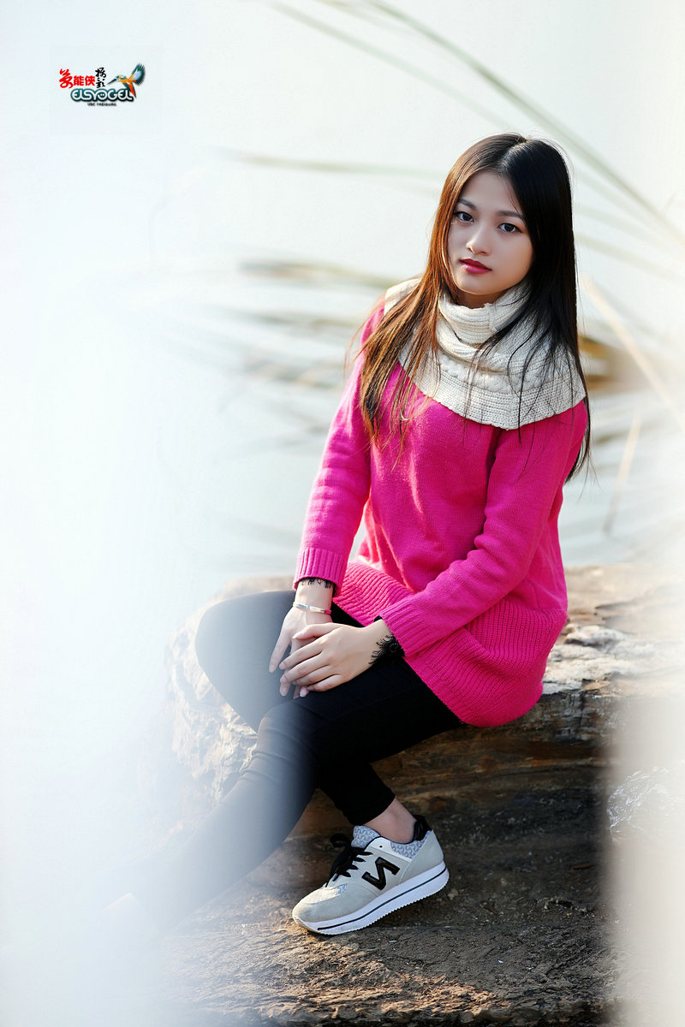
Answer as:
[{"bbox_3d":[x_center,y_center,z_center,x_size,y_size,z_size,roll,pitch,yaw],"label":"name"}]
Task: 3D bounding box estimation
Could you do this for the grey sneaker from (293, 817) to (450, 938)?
[{"bbox_3d":[0.039,0.490,5.220,0.245,0.115,0.092,-17,16,-27],"label":"grey sneaker"}]

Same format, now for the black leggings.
[{"bbox_3d":[-0.007,0.314,5.180,0.600,0.450,0.370,-7,12,-39],"label":"black leggings"}]

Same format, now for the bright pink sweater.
[{"bbox_3d":[0.140,0.006,5.300,0.400,0.530,0.340,7,12,39],"label":"bright pink sweater"}]

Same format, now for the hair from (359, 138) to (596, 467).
[{"bbox_3d":[0.183,-0.284,5.300,0.290,0.455,0.250,4,10,22],"label":"hair"}]

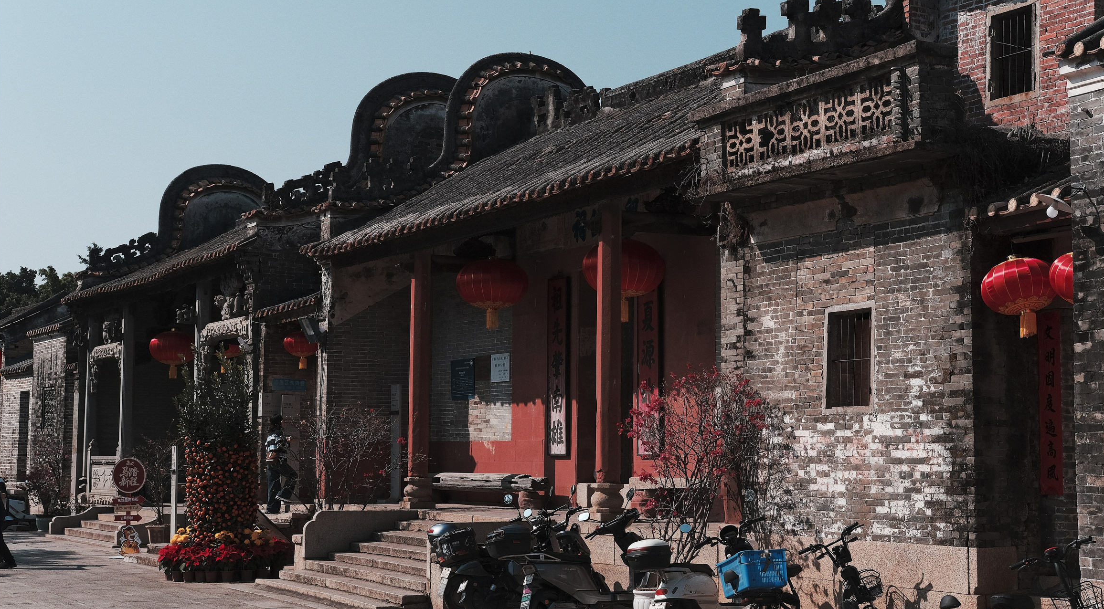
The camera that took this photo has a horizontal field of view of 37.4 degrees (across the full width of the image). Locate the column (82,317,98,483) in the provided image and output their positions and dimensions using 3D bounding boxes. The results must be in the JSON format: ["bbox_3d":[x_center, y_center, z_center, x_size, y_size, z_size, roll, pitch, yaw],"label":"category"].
[{"bbox_3d":[-10.244,2.252,36.228,0.270,4.020,0.270,3,-6,-31],"label":"column"}]

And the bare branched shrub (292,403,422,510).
[{"bbox_3d":[-2.634,2.222,22.118,1.500,1.900,1.550,4,-6,-30],"label":"bare branched shrub"}]

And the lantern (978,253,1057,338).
[{"bbox_3d":[3.837,-0.064,13.423,0.600,0.680,0.600,-5,-6,-31],"label":"lantern"}]

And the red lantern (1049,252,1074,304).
[{"bbox_3d":[4.197,-0.091,12.799,0.600,0.680,0.600,0,-6,-30],"label":"red lantern"}]

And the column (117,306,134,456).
[{"bbox_3d":[-8.344,1.960,31.976,0.340,3.950,0.340,4,-6,-30],"label":"column"}]

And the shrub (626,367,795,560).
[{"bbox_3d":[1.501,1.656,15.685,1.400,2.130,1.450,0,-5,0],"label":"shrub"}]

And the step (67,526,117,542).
[{"bbox_3d":[-8.892,4.551,32.105,0.360,0.160,3.700,3,-6,-31],"label":"step"}]

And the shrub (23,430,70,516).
[{"bbox_3d":[-11.435,3.820,36.944,1.000,1.990,1.020,3,-6,-31],"label":"shrub"}]

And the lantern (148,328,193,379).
[{"bbox_3d":[-7.951,1.037,34.229,0.990,1.060,0.990,3,-6,-31],"label":"lantern"}]

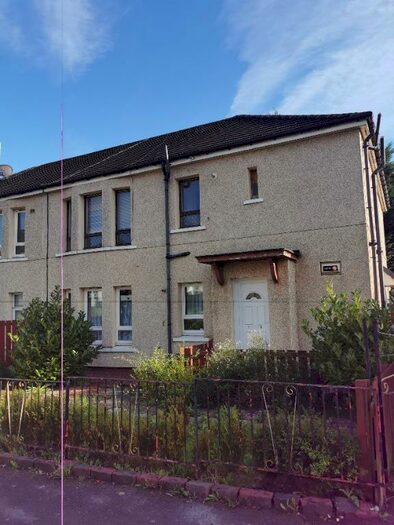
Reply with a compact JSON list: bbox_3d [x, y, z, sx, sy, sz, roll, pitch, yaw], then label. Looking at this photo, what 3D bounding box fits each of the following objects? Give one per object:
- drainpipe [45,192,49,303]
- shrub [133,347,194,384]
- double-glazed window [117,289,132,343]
[{"bbox_3d":[-4.616,0.705,12.506,0.090,5.952,0.100,-5,-7,26],"label":"drainpipe"},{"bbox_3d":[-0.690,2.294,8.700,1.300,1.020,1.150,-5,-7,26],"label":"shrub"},{"bbox_3d":[-1.972,1.504,11.402,0.586,1.618,0.090,-5,-7,26],"label":"double-glazed window"}]

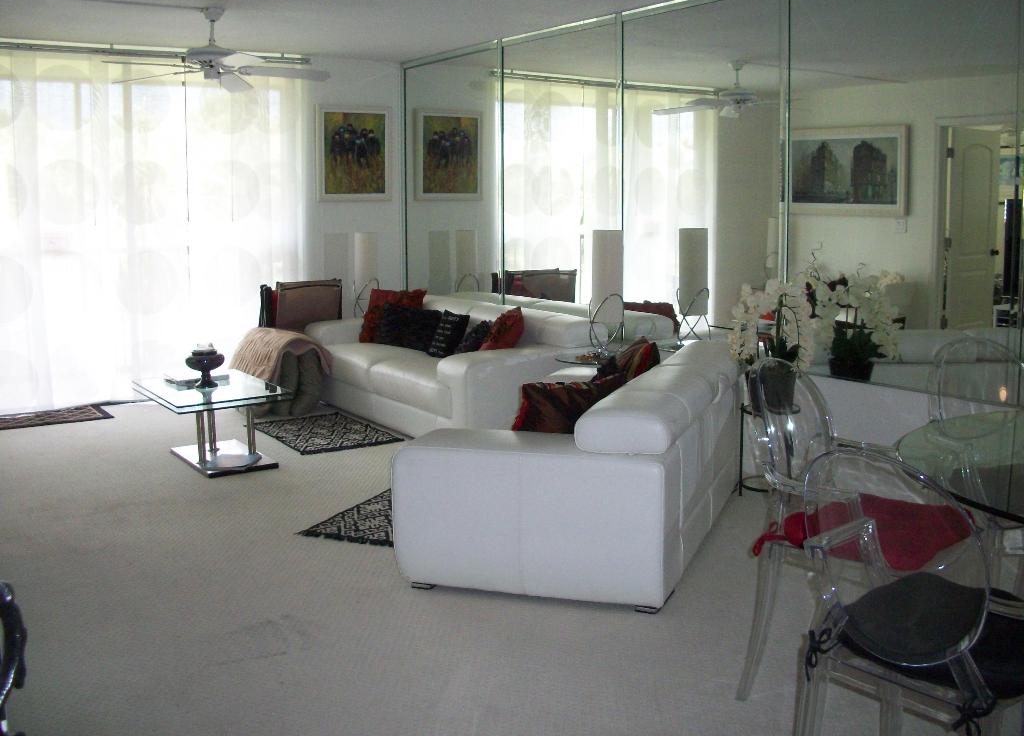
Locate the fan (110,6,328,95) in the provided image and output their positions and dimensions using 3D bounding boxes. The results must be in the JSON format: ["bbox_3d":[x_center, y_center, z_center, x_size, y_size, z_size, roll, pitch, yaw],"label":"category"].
[{"bbox_3d":[-1.635,-1.772,5.672,1.269,0.403,1.269,0,9,0],"label":"fan"}]

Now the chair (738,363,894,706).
[{"bbox_3d":[0.946,0.435,2.713,0.544,0.937,0.554,-9,13,-44],"label":"chair"}]

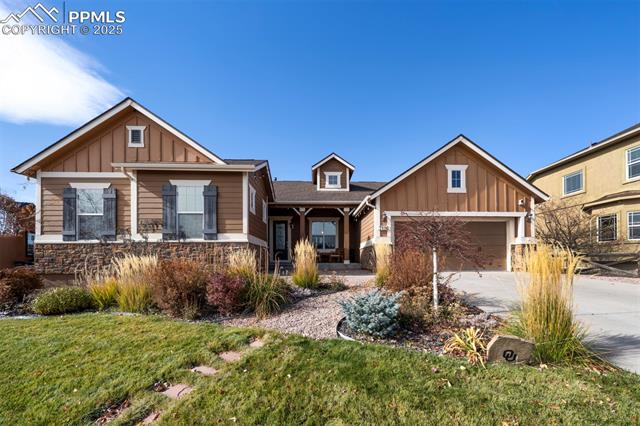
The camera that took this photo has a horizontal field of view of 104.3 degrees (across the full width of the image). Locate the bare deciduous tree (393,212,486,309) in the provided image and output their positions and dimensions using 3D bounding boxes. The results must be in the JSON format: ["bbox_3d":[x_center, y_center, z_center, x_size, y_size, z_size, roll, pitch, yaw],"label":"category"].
[{"bbox_3d":[2.573,1.031,5.400,1.900,2.050,1.800,0,-4,0],"label":"bare deciduous tree"}]

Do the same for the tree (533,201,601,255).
[{"bbox_3d":[11.445,1.040,11.500,2.600,3.000,2.500,0,-4,0],"label":"tree"}]

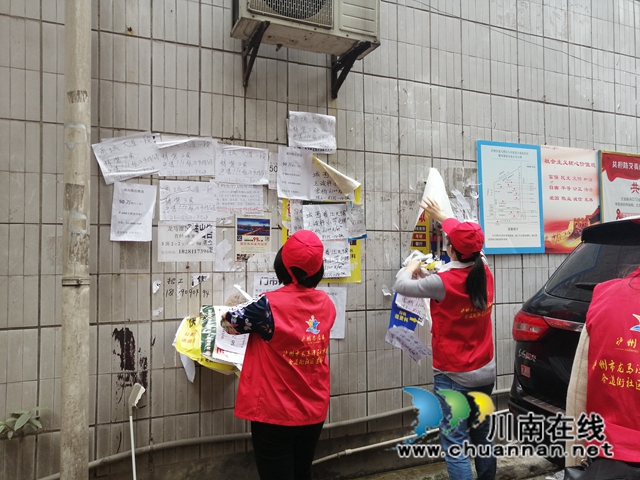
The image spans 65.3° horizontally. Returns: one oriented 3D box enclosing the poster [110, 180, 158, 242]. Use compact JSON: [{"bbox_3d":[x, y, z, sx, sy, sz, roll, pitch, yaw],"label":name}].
[{"bbox_3d":[-0.949,-0.144,2.541,0.212,0.300,0.020,4,-4,-23],"label":"poster"}]

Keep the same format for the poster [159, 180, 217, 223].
[{"bbox_3d":[-0.691,-0.205,2.639,0.296,0.210,0.015,0,-2,-24],"label":"poster"}]

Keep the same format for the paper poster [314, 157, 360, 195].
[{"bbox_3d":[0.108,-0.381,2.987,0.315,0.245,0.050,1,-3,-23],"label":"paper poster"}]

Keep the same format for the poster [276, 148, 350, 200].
[{"bbox_3d":[-0.011,-0.392,2.963,0.485,0.298,0.040,1,-2,-24],"label":"poster"}]

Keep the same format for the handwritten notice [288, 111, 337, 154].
[{"bbox_3d":[-0.038,-0.639,2.953,0.298,0.214,0.020,1,-3,-23],"label":"handwritten notice"}]

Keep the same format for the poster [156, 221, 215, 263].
[{"bbox_3d":[-0.696,0.008,2.631,0.298,0.210,0.015,0,-2,-24],"label":"poster"}]

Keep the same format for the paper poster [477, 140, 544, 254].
[{"bbox_3d":[1.384,-0.304,3.579,0.612,0.795,0.020,-1,-1,-24],"label":"paper poster"}]

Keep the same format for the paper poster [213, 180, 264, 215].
[{"bbox_3d":[-0.452,-0.229,2.760,0.290,0.207,0.015,0,-2,-23],"label":"paper poster"}]

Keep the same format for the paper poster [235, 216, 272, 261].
[{"bbox_3d":[-0.369,-0.019,2.787,0.210,0.275,0.015,1,-3,-23],"label":"paper poster"}]

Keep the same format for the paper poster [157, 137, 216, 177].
[{"bbox_3d":[-0.703,-0.443,2.640,0.294,0.212,0.015,-4,0,-24],"label":"paper poster"}]

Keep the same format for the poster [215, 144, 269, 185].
[{"bbox_3d":[-0.428,-0.415,2.764,0.300,0.206,0.015,0,-2,-24],"label":"poster"}]

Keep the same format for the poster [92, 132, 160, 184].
[{"bbox_3d":[-0.964,-0.417,2.521,0.305,0.208,0.015,-19,7,-24],"label":"poster"}]

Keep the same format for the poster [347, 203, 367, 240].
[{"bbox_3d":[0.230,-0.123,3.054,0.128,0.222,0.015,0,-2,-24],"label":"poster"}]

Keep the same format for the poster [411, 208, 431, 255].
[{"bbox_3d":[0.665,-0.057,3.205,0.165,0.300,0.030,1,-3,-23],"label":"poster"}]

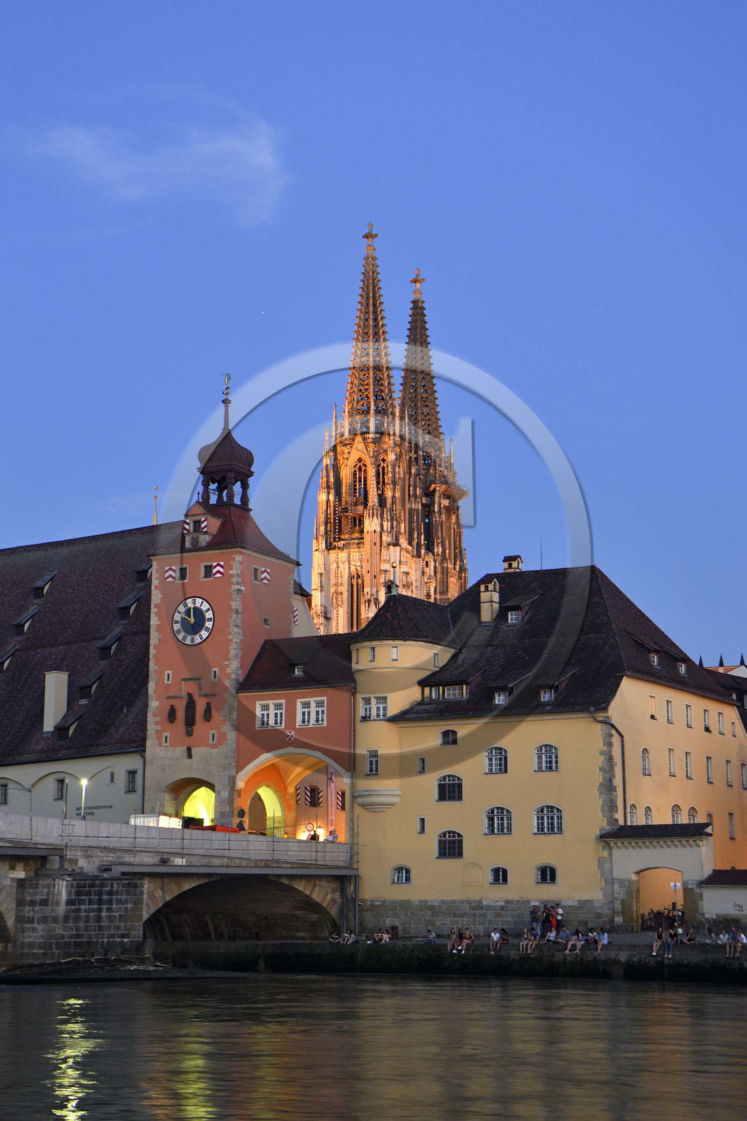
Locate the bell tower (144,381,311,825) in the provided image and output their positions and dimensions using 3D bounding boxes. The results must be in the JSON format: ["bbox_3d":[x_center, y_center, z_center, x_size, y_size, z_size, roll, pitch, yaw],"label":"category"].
[{"bbox_3d":[-9.238,3.328,119.175,7.100,30.200,7.100,-5,-12,28],"label":"bell tower"}]

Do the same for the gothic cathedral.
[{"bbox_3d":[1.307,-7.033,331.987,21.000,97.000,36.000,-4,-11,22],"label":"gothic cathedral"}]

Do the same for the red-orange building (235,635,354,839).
[{"bbox_3d":[-2.961,11.033,113.895,8.200,13.400,7.000,-6,-12,30],"label":"red-orange building"}]

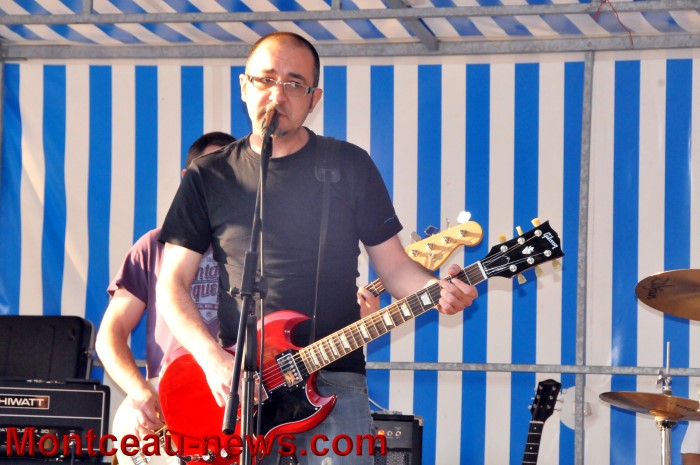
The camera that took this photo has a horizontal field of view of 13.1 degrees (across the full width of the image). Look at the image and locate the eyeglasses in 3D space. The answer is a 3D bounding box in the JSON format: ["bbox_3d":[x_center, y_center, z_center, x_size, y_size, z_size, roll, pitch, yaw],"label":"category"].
[{"bbox_3d":[-0.153,-0.330,6.800,0.150,0.040,0.145,10,1,1],"label":"eyeglasses"}]

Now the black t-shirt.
[{"bbox_3d":[-0.155,0.045,6.920,0.545,0.560,0.310,-1,-1,4],"label":"black t-shirt"}]

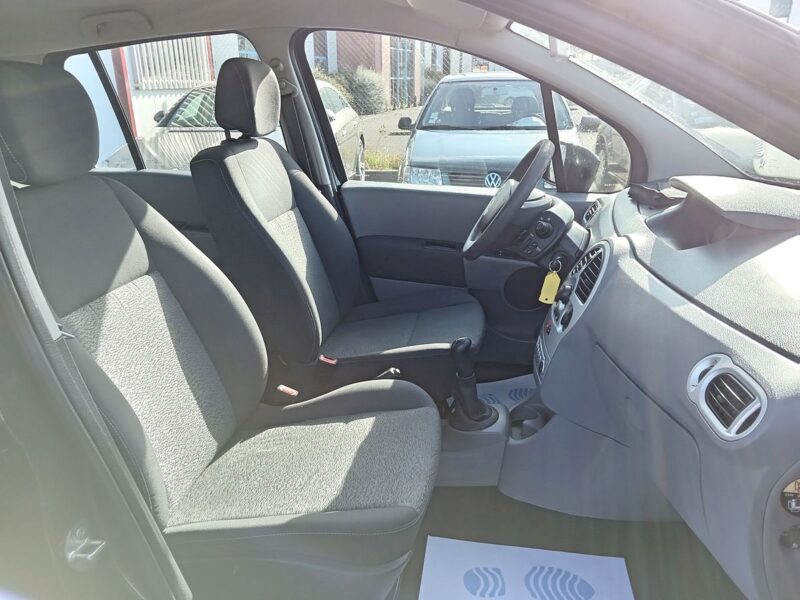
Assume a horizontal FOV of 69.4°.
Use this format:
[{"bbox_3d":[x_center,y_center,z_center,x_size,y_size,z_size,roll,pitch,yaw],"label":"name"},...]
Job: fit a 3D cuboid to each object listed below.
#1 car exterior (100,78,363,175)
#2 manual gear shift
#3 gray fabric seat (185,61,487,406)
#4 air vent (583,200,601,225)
[{"bbox_3d":[-1.589,-1.808,6.674,1.740,1.440,4.200,1,20,4],"label":"car exterior"},{"bbox_3d":[0.176,0.194,1.353,0.105,0.220,0.090,3,20,9],"label":"manual gear shift"},{"bbox_3d":[-0.129,-0.173,1.658,0.760,0.960,0.520,3,20,9],"label":"gray fabric seat"},{"bbox_3d":[0.567,-0.261,1.712,0.040,0.085,0.100,23,22,1],"label":"air vent"}]

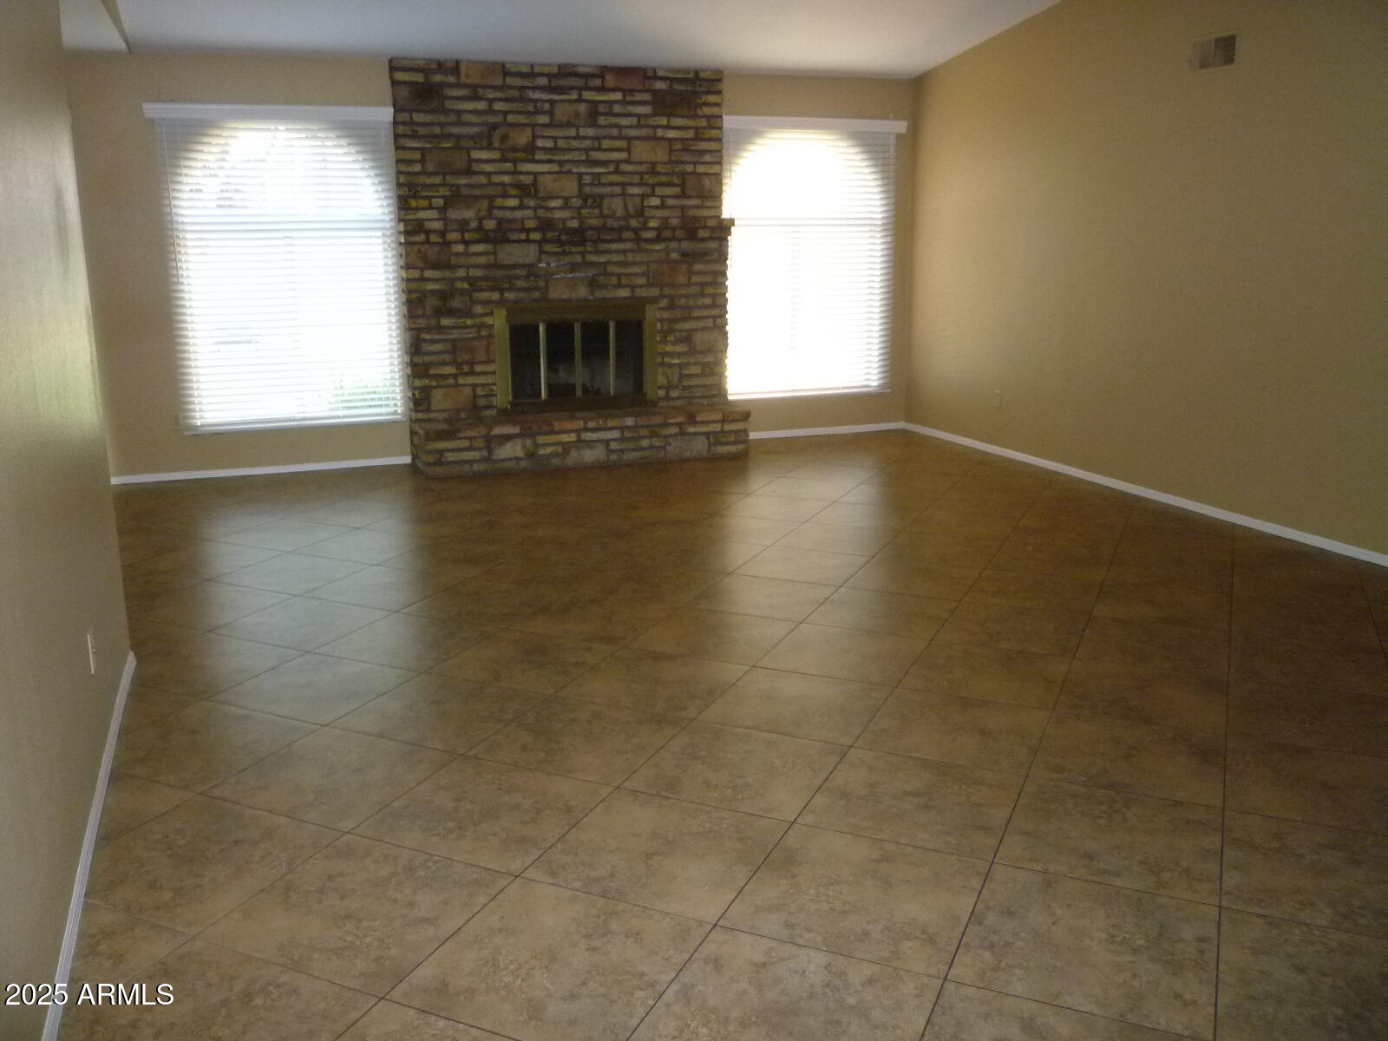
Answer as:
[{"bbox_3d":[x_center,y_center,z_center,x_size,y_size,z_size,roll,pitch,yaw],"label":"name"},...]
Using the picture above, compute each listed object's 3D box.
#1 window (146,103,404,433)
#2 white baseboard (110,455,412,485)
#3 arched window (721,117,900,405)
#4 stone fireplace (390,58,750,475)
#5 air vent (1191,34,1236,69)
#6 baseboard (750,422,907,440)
[{"bbox_3d":[-2.382,-1.464,6.841,1.350,1.865,0.101,-5,15,-20],"label":"window"},{"bbox_3d":[-2.601,-0.312,7.064,1.730,0.054,0.015,-5,15,-20],"label":"white baseboard"},{"bbox_3d":[0.806,-1.773,7.997,1.345,1.870,0.101,-5,15,-20],"label":"arched window"},{"bbox_3d":[-0.721,-1.554,7.192,2.111,2.391,0.552,-5,15,-20],"label":"stone fireplace"},{"bbox_3d":[2.517,-2.270,5.652,0.029,0.140,0.284,-5,15,-20],"label":"air vent"},{"bbox_3d":[0.915,-0.641,8.343,1.431,0.055,0.015,-5,15,-20],"label":"baseboard"}]

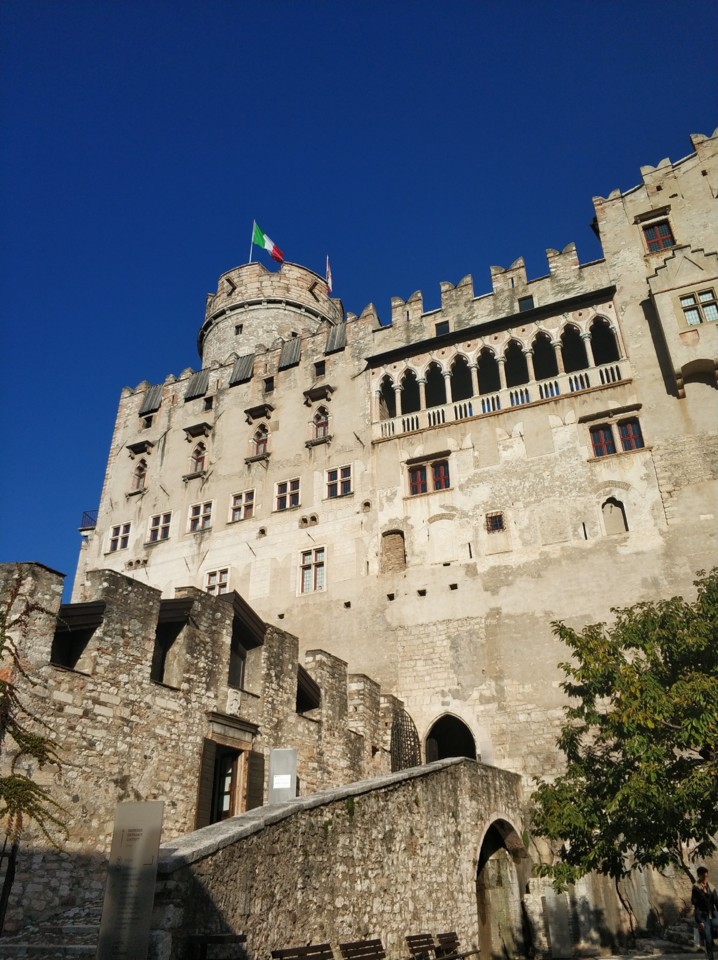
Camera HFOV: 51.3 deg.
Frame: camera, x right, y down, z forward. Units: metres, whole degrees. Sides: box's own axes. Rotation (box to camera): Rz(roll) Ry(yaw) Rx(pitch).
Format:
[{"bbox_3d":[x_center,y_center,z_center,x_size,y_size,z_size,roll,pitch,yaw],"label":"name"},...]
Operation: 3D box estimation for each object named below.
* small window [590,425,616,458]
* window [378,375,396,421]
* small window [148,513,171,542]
[{"bbox_3d":[10.394,-1.602,31.791,0.820,1.501,0.300,-13,-33,20],"label":"small window"},{"bbox_3d":[1.393,-3.985,35.674,0.830,2.496,0.300,-13,-32,20],"label":"window"},{"bbox_3d":[-10.576,2.590,40.183,1.214,1.543,0.250,-13,-32,21],"label":"small window"}]

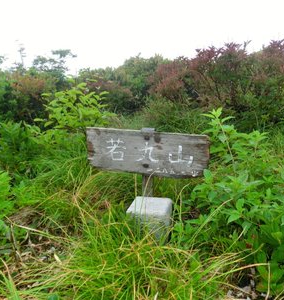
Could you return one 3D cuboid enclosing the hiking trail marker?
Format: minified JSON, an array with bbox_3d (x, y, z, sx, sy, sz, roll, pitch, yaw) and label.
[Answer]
[{"bbox_3d":[-0.007,0.131,1.326,0.541,0.412,0.247,4,15,16],"label":"hiking trail marker"}]

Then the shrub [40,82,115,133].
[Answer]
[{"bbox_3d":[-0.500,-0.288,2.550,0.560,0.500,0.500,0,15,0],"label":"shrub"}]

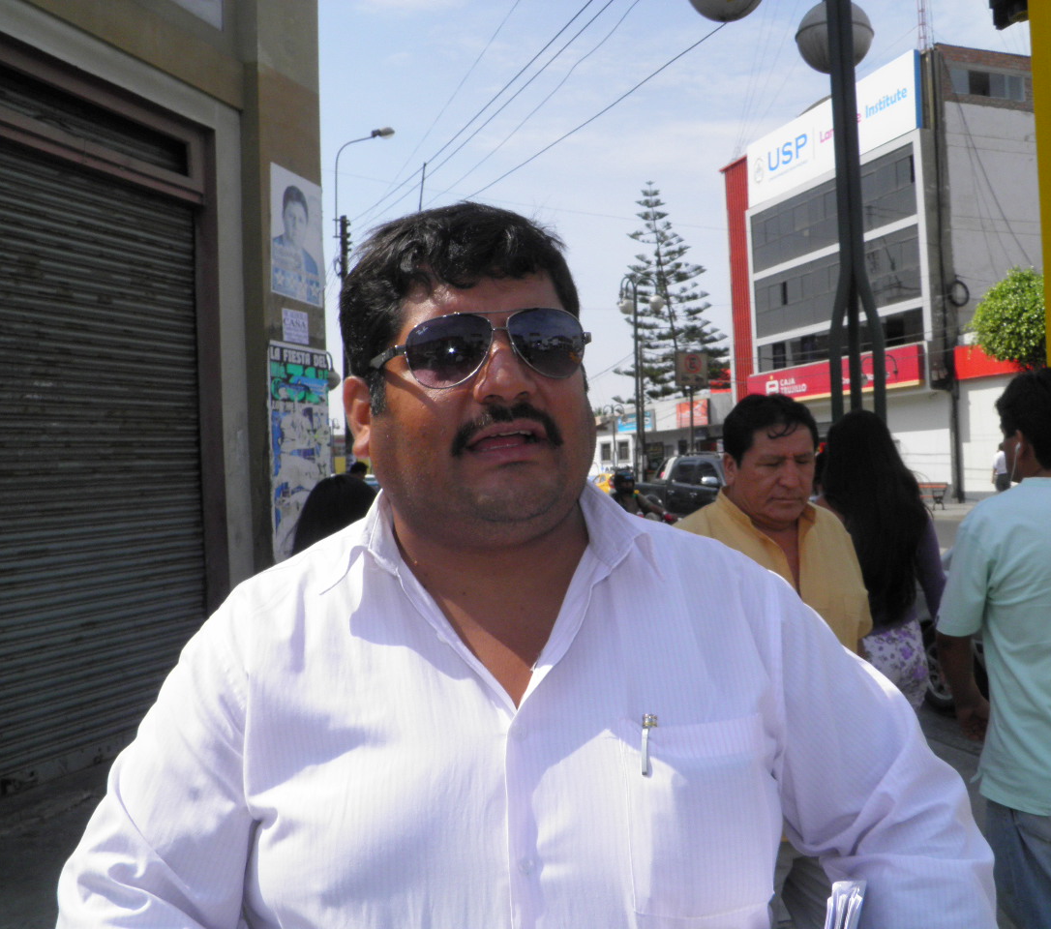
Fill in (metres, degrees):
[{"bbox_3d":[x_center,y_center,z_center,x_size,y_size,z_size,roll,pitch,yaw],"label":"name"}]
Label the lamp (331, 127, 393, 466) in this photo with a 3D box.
[{"bbox_3d":[-3.597,-2.962,23.500,1.500,9.800,0.360,-2,-1,-21],"label":"lamp"}]

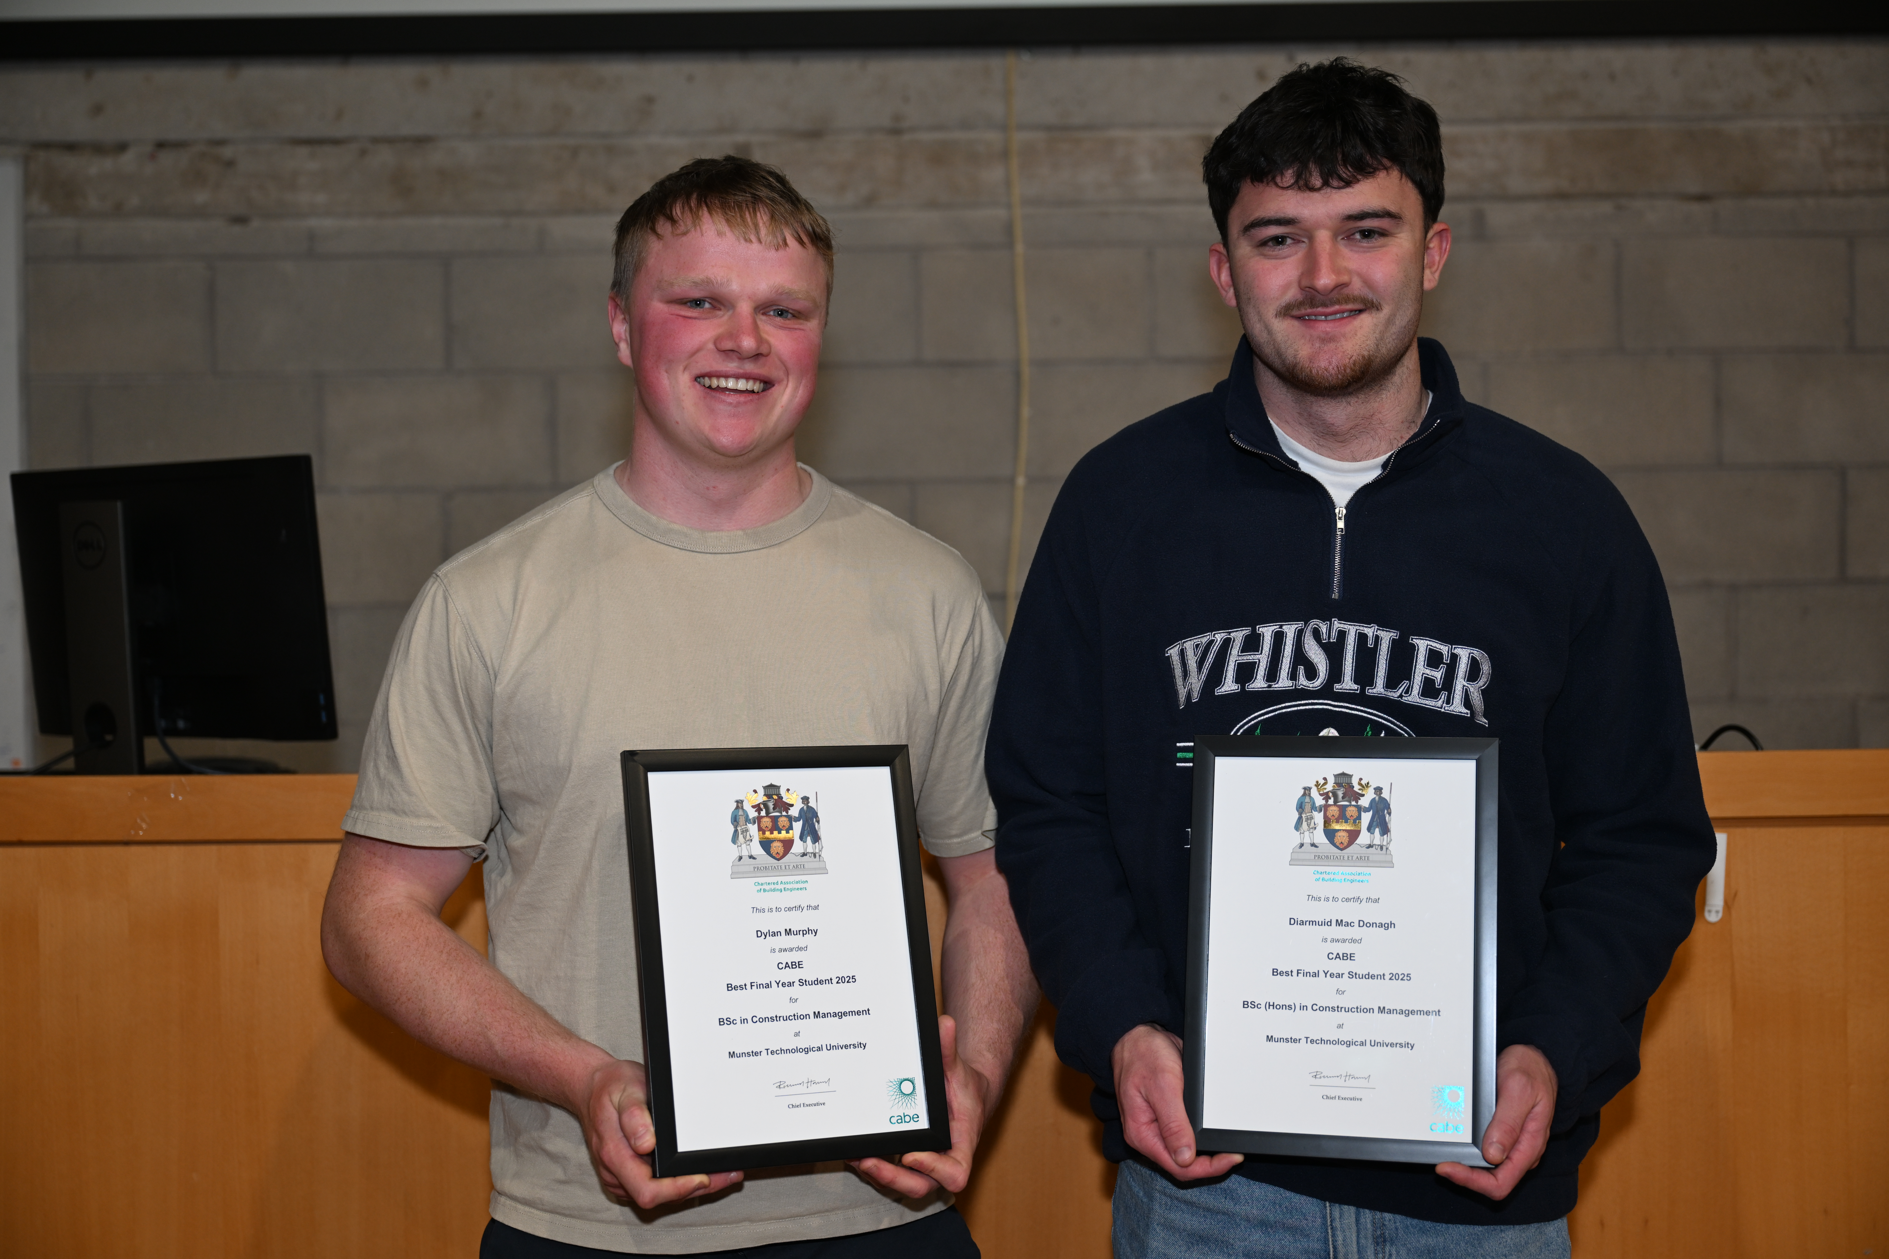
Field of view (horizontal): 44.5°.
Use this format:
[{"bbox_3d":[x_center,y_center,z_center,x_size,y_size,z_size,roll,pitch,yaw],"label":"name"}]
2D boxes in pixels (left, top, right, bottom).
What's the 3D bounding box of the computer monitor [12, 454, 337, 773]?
[{"bbox_3d":[-0.900,-0.012,2.650,0.525,0.365,0.185,0,2,33],"label":"computer monitor"}]

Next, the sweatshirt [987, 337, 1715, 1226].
[{"bbox_3d":[0.338,0.117,1.915,0.600,0.720,0.310,-1,1,12],"label":"sweatshirt"}]

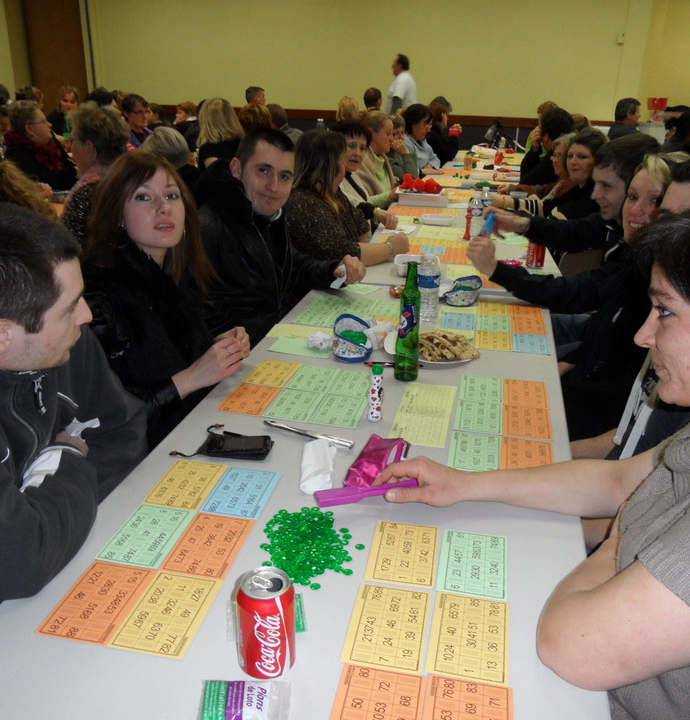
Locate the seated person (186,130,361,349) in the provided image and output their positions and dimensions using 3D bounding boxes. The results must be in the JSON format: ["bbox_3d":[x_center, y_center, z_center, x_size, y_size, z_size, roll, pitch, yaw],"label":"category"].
[{"bbox_3d":[-0.145,-0.055,2.095,0.780,1.262,0.520,18,29,38],"label":"seated person"}]

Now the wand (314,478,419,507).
[{"bbox_3d":[0.037,0.213,1.069,0.172,0.016,0.028,-8,23,-18],"label":"wand"}]

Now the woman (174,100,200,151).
[{"bbox_3d":[-1.834,-2.229,7.476,0.750,1.256,0.500,3,22,8],"label":"woman"}]

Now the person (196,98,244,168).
[{"bbox_3d":[-0.836,-1.027,4.419,0.480,1.321,0.750,-15,26,-31],"label":"person"}]

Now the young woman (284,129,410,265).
[{"bbox_3d":[0.076,-0.289,2.695,0.750,1.208,0.500,3,23,6],"label":"young woman"}]

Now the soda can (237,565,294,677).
[{"bbox_3d":[-0.090,0.305,0.772,0.066,0.116,0.066,-4,22,-8],"label":"soda can"}]

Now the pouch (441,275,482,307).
[{"bbox_3d":[0.367,-0.220,2.087,0.112,0.072,0.090,2,23,3],"label":"pouch"}]

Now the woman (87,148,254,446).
[{"bbox_3d":[-0.327,0.151,1.615,0.740,1.246,0.480,16,27,35],"label":"woman"}]

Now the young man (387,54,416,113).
[{"bbox_3d":[0.668,-2.813,8.142,0.340,1.691,0.520,3,23,5],"label":"young man"}]

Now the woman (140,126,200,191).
[{"bbox_3d":[-0.901,-0.439,3.054,0.740,1.193,0.480,5,23,12],"label":"woman"}]

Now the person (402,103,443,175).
[{"bbox_3d":[0.666,-1.279,5.092,0.750,1.260,0.500,11,25,27],"label":"person"}]

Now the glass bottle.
[{"bbox_3d":[0.146,-0.082,1.500,0.058,0.264,0.058,1,23,0],"label":"glass bottle"}]

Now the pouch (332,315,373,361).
[{"bbox_3d":[0.023,-0.059,1.678,0.100,0.090,0.085,6,23,13],"label":"pouch"}]

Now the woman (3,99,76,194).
[{"bbox_3d":[-1.449,-0.722,3.621,0.740,1.271,0.500,5,23,11],"label":"woman"}]

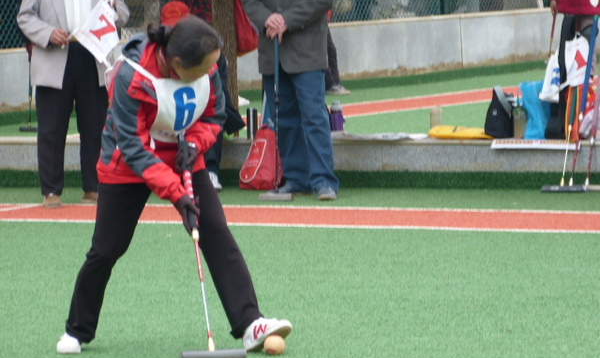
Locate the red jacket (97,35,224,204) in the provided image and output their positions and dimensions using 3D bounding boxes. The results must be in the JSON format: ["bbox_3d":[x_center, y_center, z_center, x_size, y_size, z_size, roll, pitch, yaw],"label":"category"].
[{"bbox_3d":[-0.483,-0.206,12.300,0.450,0.580,0.440,-2,4,-25],"label":"red jacket"}]

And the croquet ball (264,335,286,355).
[{"bbox_3d":[-0.086,0.578,12.360,0.075,0.075,0.075,0,4,0],"label":"croquet ball"}]

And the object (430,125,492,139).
[{"bbox_3d":[0.976,-0.281,21.400,0.390,0.075,0.190,0,4,0],"label":"object"}]

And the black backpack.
[{"bbox_3d":[1.204,-0.401,21.400,0.180,0.310,0.150,0,4,6],"label":"black backpack"}]

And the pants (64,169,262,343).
[{"bbox_3d":[-0.476,0.246,12.380,0.680,0.650,0.330,-1,4,-11],"label":"pants"}]

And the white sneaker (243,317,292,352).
[{"bbox_3d":[-0.113,0.542,12.380,0.240,0.105,0.095,-29,-14,35],"label":"white sneaker"}]

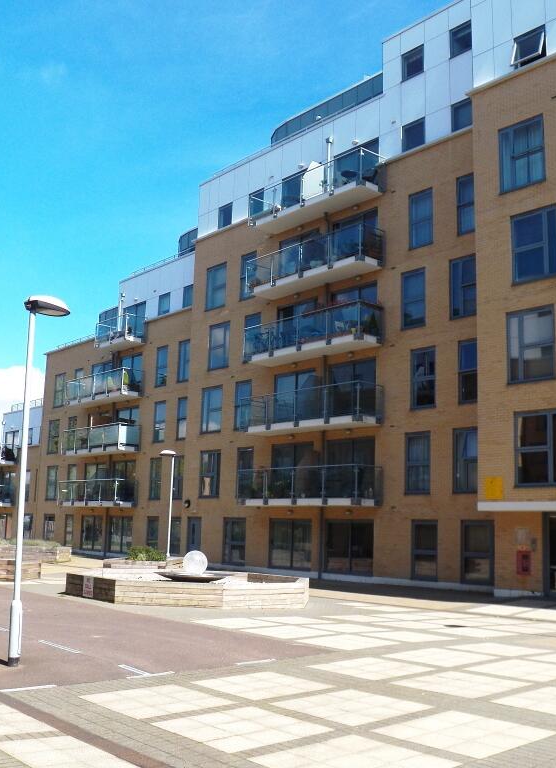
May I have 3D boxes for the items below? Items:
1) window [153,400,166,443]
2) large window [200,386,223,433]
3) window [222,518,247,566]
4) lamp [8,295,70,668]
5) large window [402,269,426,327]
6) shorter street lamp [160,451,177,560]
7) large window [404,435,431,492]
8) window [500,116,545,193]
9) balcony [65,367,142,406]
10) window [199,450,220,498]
[{"bbox_3d":[-5.948,1.936,42.063,0.120,2.050,1.040,8,-11,-39],"label":"window"},{"bbox_3d":[-2.897,1.159,36.681,0.150,2.018,1.416,11,-14,-41],"label":"large window"},{"bbox_3d":[-1.751,6.516,34.212,0.120,1.920,1.420,11,-13,-41],"label":"window"},{"bbox_3d":[-2.786,1.091,9.832,0.600,4.300,0.270,9,-13,-36],"label":"lamp"},{"bbox_3d":[4.721,-2.909,28.614,0.180,2.071,1.035,10,-13,-41],"label":"large window"},{"bbox_3d":[-3.926,4.447,28.905,0.580,4.374,0.360,11,-14,-40],"label":"shorter street lamp"},{"bbox_3d":[4.639,2.636,27.313,0.130,2.016,1.025,11,-14,-40],"label":"large window"},{"bbox_3d":[7.077,-6.608,23.970,0.150,1.988,1.416,11,-14,-41],"label":"window"},{"bbox_3d":[-9.501,0.270,45.090,1.250,1.370,6.250,11,-14,-40],"label":"balcony"},{"bbox_3d":[-2.944,3.997,36.766,0.120,2.050,1.500,8,-11,-39],"label":"window"}]

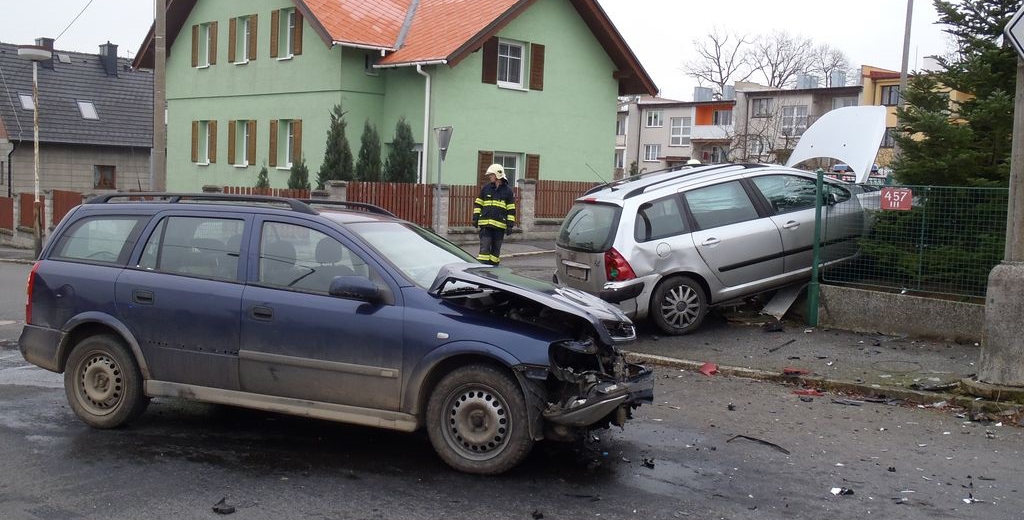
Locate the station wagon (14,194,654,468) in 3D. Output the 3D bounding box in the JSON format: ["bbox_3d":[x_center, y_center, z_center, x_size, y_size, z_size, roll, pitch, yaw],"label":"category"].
[{"bbox_3d":[-1.207,0.340,6.455,4.200,1.510,1.750,2,5,19],"label":"station wagon"}]

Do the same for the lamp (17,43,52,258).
[{"bbox_3d":[-8.539,-1.920,16.985,0.590,3.830,0.590,2,6,0],"label":"lamp"}]

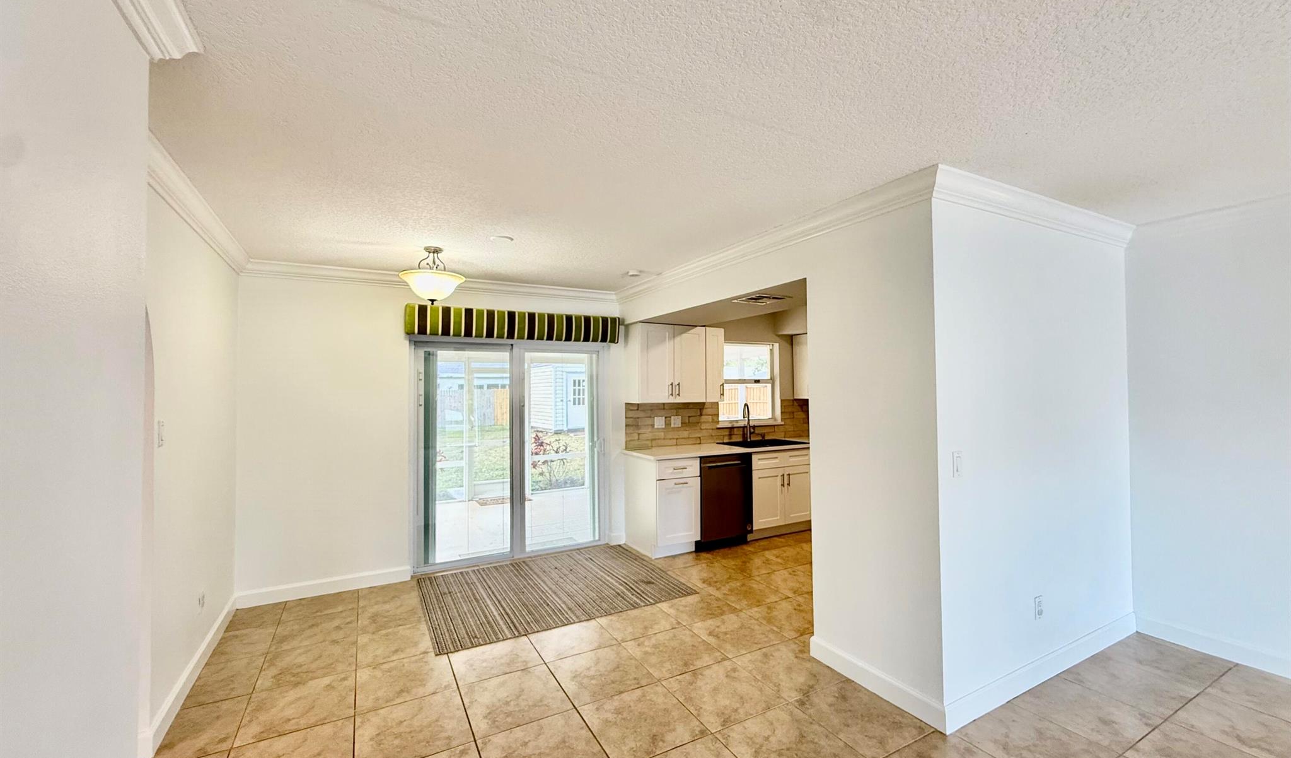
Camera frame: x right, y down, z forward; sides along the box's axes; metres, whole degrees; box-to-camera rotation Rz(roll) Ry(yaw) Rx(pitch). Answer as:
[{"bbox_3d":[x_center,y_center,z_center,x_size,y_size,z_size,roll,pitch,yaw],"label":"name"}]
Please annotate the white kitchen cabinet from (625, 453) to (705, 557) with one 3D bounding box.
[{"bbox_3d":[0.160,1.166,4.962,0.465,0.891,0.614,0,-1,-29],"label":"white kitchen cabinet"}]

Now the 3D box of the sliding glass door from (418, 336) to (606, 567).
[{"bbox_3d":[-1.164,0.612,4.731,1.742,1.993,0.106,0,-1,-29],"label":"sliding glass door"}]

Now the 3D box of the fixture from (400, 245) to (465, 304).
[{"bbox_3d":[-1.385,-0.674,3.413,0.420,0.374,0.420,0,-1,-29],"label":"fixture"}]

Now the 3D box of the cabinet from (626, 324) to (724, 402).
[{"bbox_3d":[0.303,-0.145,5.243,0.983,0.759,0.321,0,-1,-29],"label":"cabinet"}]

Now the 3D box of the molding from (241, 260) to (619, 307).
[{"bbox_3d":[-1.547,-0.785,4.383,2.987,0.095,0.084,0,-1,-29],"label":"molding"}]

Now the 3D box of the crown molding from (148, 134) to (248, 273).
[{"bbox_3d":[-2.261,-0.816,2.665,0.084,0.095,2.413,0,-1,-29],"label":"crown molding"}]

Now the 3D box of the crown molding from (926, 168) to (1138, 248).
[{"bbox_3d":[2.121,-0.853,2.728,2.027,0.095,0.086,0,-1,-29],"label":"crown molding"}]

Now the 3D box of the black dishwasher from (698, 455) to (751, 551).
[{"bbox_3d":[0.644,1.167,5.189,0.618,0.876,0.596,0,-1,-29],"label":"black dishwasher"}]

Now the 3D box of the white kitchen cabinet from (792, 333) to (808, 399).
[{"bbox_3d":[2.087,-0.141,6.221,0.572,0.759,0.316,0,-1,-29],"label":"white kitchen cabinet"}]

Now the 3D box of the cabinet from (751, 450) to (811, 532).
[{"bbox_3d":[1.274,1.135,5.573,0.838,0.808,0.614,0,-1,-29],"label":"cabinet"}]

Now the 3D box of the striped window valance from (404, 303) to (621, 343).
[{"bbox_3d":[-1.089,-0.462,4.570,1.853,0.242,0.146,0,-1,-29],"label":"striped window valance"}]

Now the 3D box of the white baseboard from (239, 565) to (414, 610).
[{"bbox_3d":[-2.358,1.550,3.907,1.120,0.104,0.017,0,-1,-29],"label":"white baseboard"}]

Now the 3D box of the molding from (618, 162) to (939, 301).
[{"bbox_3d":[0.499,-0.827,3.659,0.109,0.089,3.272,0,-1,-29],"label":"molding"}]

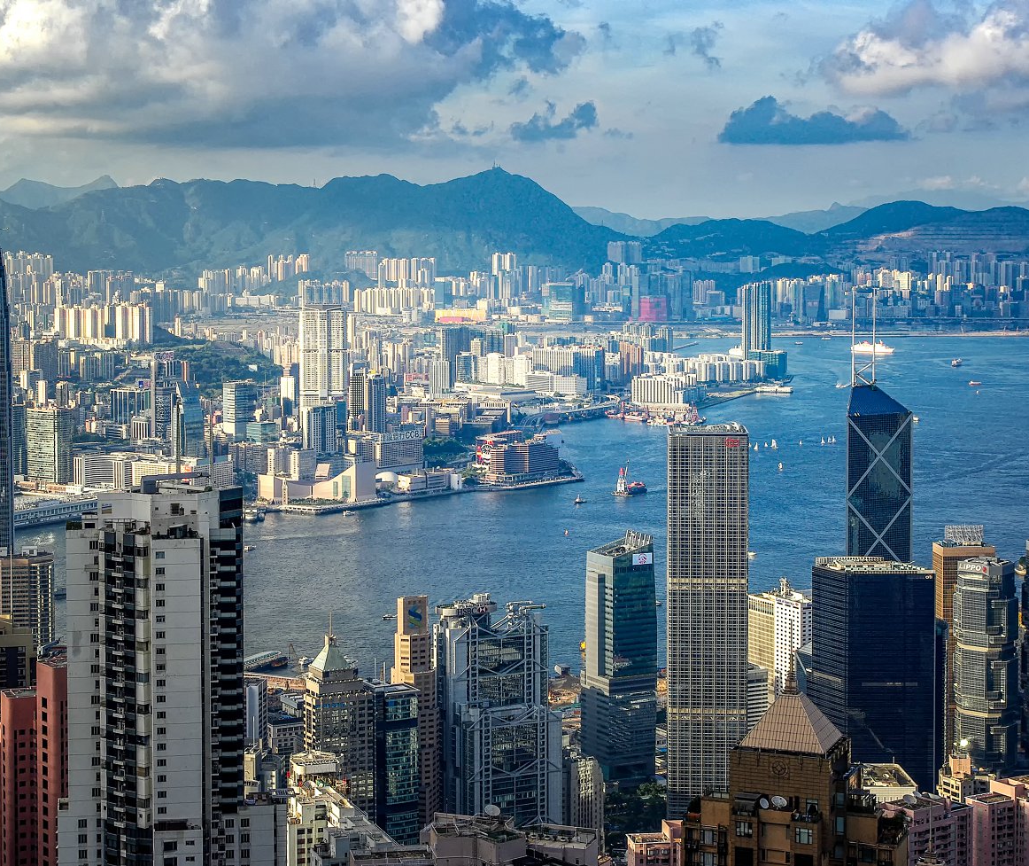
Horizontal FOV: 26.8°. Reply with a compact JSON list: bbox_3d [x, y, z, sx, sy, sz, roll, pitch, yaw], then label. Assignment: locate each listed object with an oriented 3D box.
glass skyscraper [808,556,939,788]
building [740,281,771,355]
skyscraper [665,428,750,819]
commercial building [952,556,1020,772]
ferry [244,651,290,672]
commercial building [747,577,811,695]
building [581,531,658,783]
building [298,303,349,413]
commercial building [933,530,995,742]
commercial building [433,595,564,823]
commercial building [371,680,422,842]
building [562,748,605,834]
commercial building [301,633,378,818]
[{"bbox_3d":[211.600,178.200,1270.900,59.000,203.000,44.000,-1,5,-9],"label":"glass skyscraper"},{"bbox_3d":[585.800,-246.000,5223.300,66.000,233.000,38.000,-1,5,-15],"label":"building"},{"bbox_3d":[117.900,139.600,1326.500,47.500,283.000,47.500,0,4,0],"label":"skyscraper"},{"bbox_3d":[332.700,174.400,1526.000,37.000,176.000,37.000,-4,6,-43],"label":"commercial building"},{"bbox_3d":[-232.000,212.500,2011.400,15.000,10.000,56.000,3,5,33],"label":"ferry"},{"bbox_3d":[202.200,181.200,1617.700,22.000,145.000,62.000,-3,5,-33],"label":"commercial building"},{"bbox_3d":[74.200,168.800,1540.700,39.000,188.000,35.000,-3,5,-34],"label":"building"},{"bbox_3d":[-323.000,-90.300,3651.600,78.000,257.000,38.000,0,4,-4],"label":"building"},{"bbox_3d":[344.500,161.300,1651.200,39.000,176.000,30.000,0,5,-4],"label":"commercial building"},{"bbox_3d":[-9.000,191.500,1326.500,62.000,180.000,52.000,-2,6,-25],"label":"commercial building"},{"bbox_3d":[-71.500,219.000,1303.700,23.000,130.000,22.000,-2,5,-29],"label":"commercial building"},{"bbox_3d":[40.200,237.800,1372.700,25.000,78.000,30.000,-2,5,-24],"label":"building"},{"bbox_3d":[-101.900,202.400,1254.200,36.000,170.000,32.000,-2,5,-23],"label":"commercial building"}]

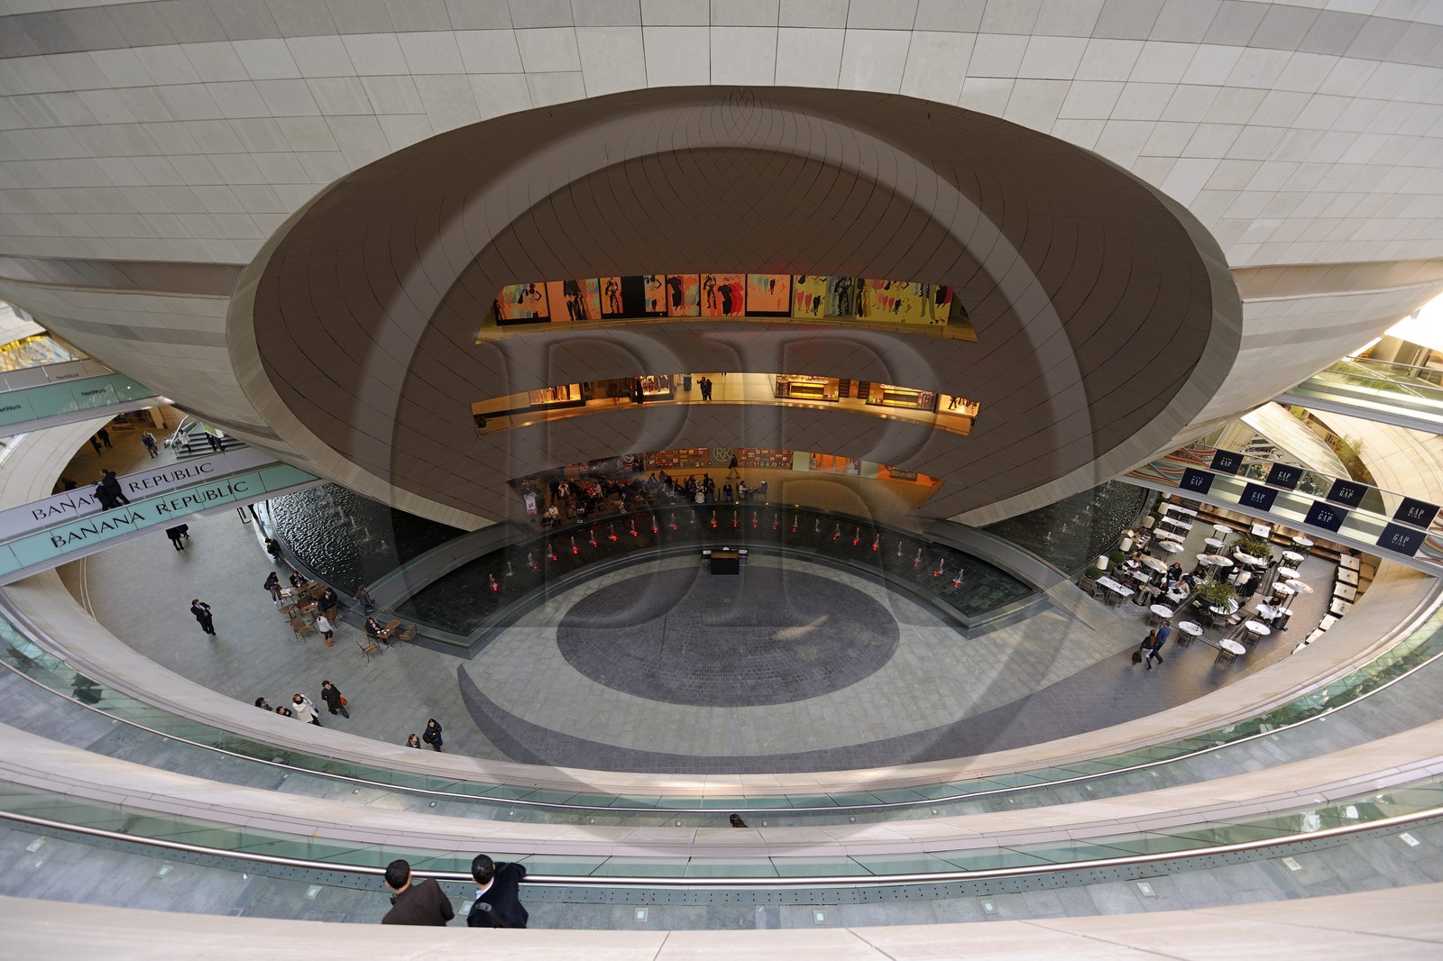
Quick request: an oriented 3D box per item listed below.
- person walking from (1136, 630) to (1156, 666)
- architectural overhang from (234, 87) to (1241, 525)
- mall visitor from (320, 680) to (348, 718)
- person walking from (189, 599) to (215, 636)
[{"bbox_3d":[16.181,6.353,21.154,0.500,1.630,0.620,-5,24,-9],"label":"person walking"},{"bbox_3d":[0.500,-4.470,24.660,37.500,18.000,17.500,0,25,1],"label":"architectural overhang"},{"bbox_3d":[-13.394,7.521,19.427,0.550,1.650,0.580,15,28,32],"label":"mall visitor"},{"bbox_3d":[-21.789,5.711,23.615,0.420,1.780,0.540,2,24,7],"label":"person walking"}]

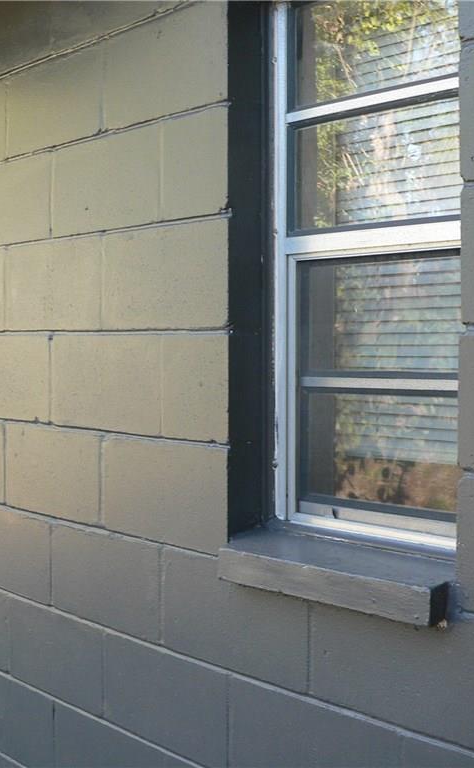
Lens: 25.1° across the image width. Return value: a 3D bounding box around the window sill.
[{"bbox_3d":[0.171,0.306,1.731,0.135,0.069,0.470,-1,3,-41],"label":"window sill"}]

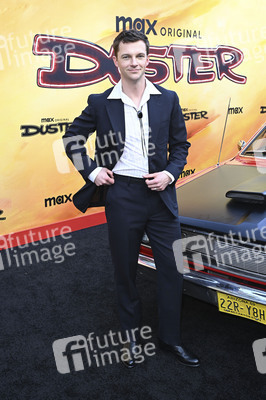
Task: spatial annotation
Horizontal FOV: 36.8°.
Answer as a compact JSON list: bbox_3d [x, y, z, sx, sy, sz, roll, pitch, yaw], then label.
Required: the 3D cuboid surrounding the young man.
[{"bbox_3d":[-0.008,0.050,2.181,0.700,1.820,0.390,-4,16,-12],"label":"young man"}]

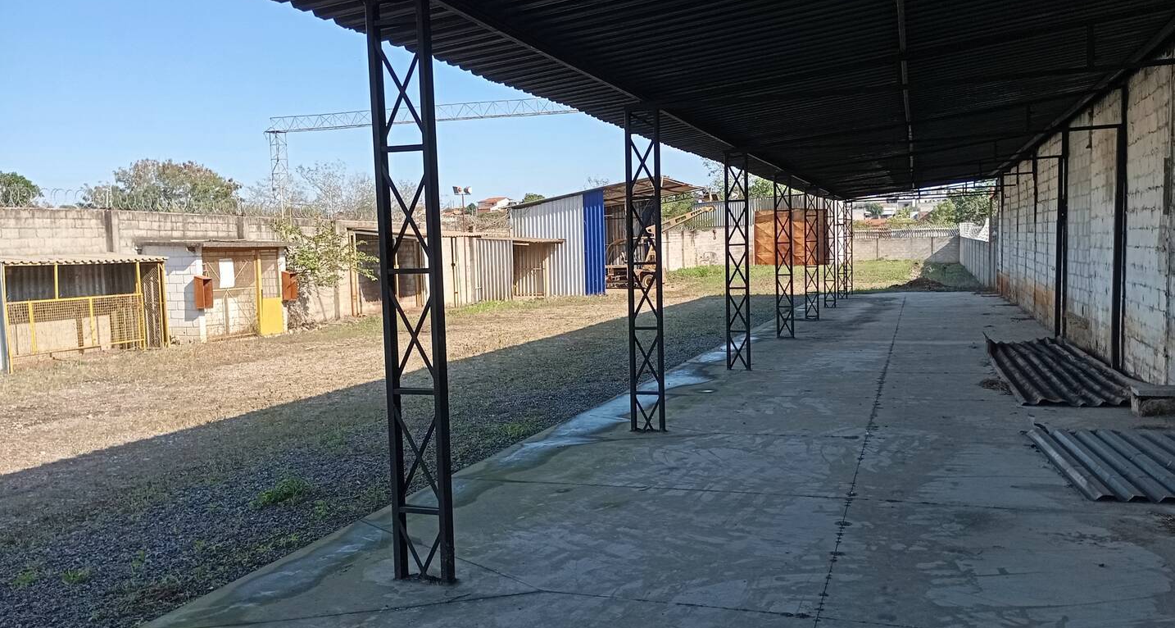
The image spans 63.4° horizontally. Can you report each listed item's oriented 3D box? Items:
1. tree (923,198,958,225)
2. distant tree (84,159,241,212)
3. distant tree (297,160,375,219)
[{"bbox_3d":[33.445,-7.795,90.183,3.500,6.210,3.500,0,4,20],"label":"tree"},{"bbox_3d":[-22.245,-4.605,50.208,8.200,7.050,7.500,-3,4,-24],"label":"distant tree"},{"bbox_3d":[-12.585,-4.463,48.194,4.200,6.590,4.000,-2,3,-14],"label":"distant tree"}]

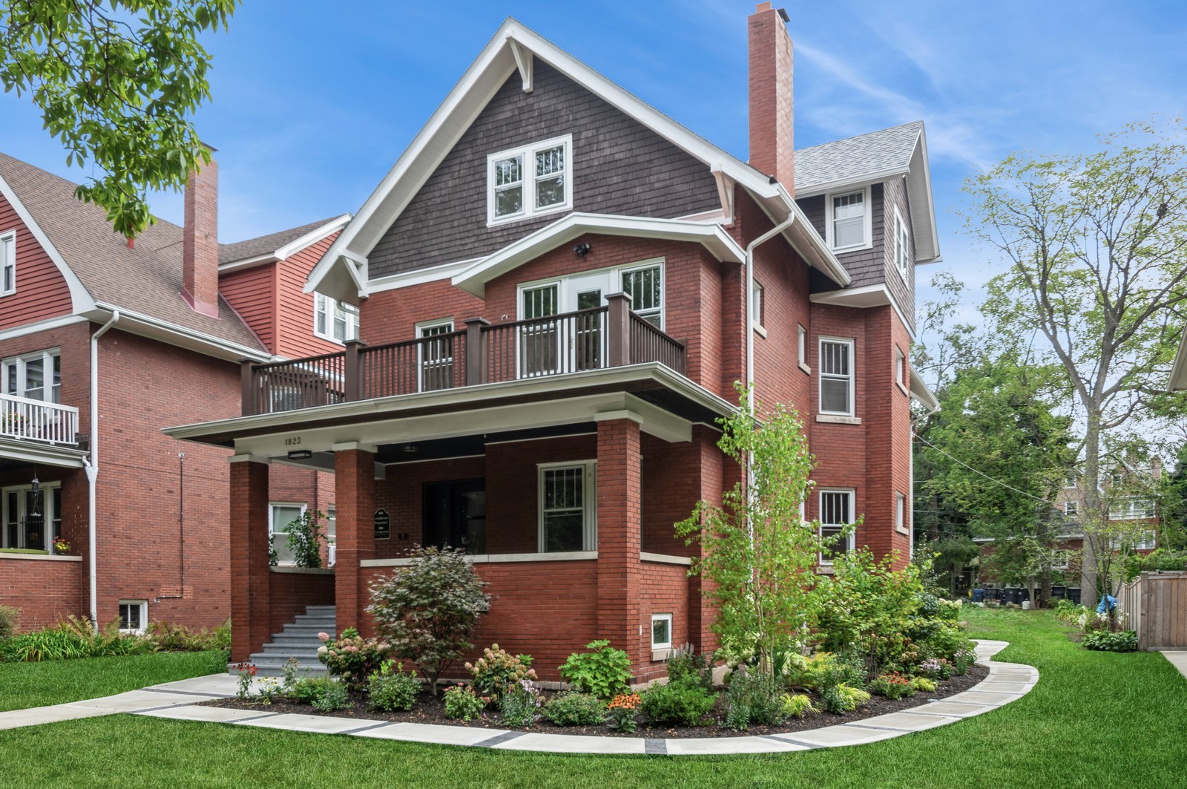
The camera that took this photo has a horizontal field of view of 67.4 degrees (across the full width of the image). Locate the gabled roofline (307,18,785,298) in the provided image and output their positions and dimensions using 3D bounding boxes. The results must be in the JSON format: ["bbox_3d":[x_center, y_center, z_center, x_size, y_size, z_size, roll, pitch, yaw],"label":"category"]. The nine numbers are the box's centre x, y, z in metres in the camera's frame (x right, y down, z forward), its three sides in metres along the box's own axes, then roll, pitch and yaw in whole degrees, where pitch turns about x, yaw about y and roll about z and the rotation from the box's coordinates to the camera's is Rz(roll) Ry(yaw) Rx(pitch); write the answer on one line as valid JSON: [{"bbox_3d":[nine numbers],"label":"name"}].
[{"bbox_3d":[-1.250,-4.400,15.400,9.300,4.050,1.000,-3,-7,26],"label":"gabled roofline"}]

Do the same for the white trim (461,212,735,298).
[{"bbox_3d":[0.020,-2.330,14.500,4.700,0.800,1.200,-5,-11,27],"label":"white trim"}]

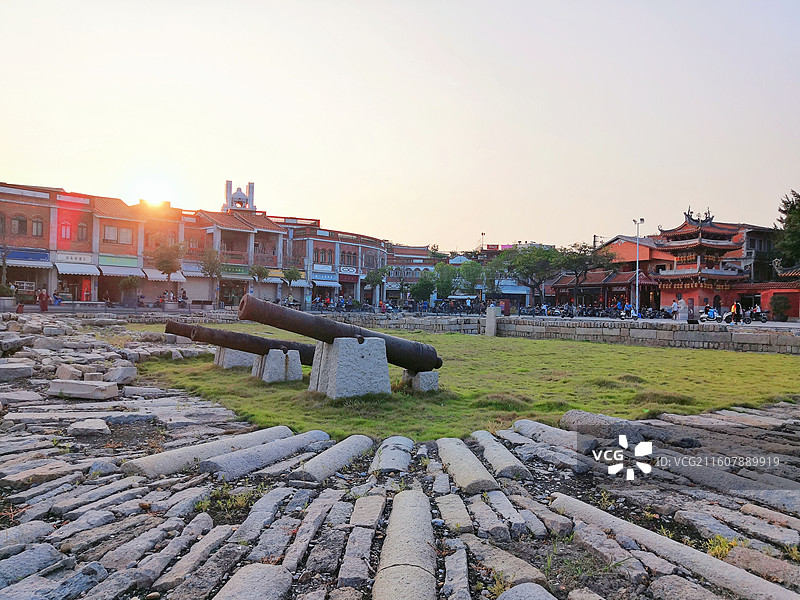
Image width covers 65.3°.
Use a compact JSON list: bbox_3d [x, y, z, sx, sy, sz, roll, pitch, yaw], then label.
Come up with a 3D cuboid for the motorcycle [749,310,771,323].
[{"bbox_3d":[26.465,1.157,46.000,1.750,1.100,0.700,1,0,29],"label":"motorcycle"}]

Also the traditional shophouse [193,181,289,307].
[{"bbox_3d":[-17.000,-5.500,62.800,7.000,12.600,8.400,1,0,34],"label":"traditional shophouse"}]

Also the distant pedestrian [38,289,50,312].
[{"bbox_3d":[-25.637,0.022,45.000,0.650,1.640,0.420,1,0,-3],"label":"distant pedestrian"}]

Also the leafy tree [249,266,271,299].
[{"bbox_3d":[-13.100,-1.400,58.000,1.900,3.600,1.950,1,0,0],"label":"leafy tree"}]

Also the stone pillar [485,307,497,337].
[{"bbox_3d":[6.526,1.572,45.000,0.580,2.100,0.520,1,0,27],"label":"stone pillar"}]

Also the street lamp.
[{"bbox_3d":[21.400,-2.900,56.000,1.150,9.000,0.500,1,0,14],"label":"street lamp"}]

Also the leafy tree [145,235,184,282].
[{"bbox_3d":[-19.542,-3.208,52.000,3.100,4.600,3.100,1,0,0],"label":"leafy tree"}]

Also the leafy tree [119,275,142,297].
[{"bbox_3d":[-21.600,-1.100,50.000,1.800,2.000,1.750,1,0,-22],"label":"leafy tree"}]

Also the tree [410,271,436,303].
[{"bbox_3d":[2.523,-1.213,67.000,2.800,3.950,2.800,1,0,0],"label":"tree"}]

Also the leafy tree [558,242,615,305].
[{"bbox_3d":[18.900,-2.100,63.000,6.000,7.300,5.700,1,0,11],"label":"leafy tree"}]

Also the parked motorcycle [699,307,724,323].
[{"bbox_3d":[22.464,1.067,45.000,1.850,1.150,0.700,1,0,31],"label":"parked motorcycle"}]

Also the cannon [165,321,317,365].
[{"bbox_3d":[-2.381,0.809,11.067,2.700,0.380,0.420,13,-7,-35],"label":"cannon"}]

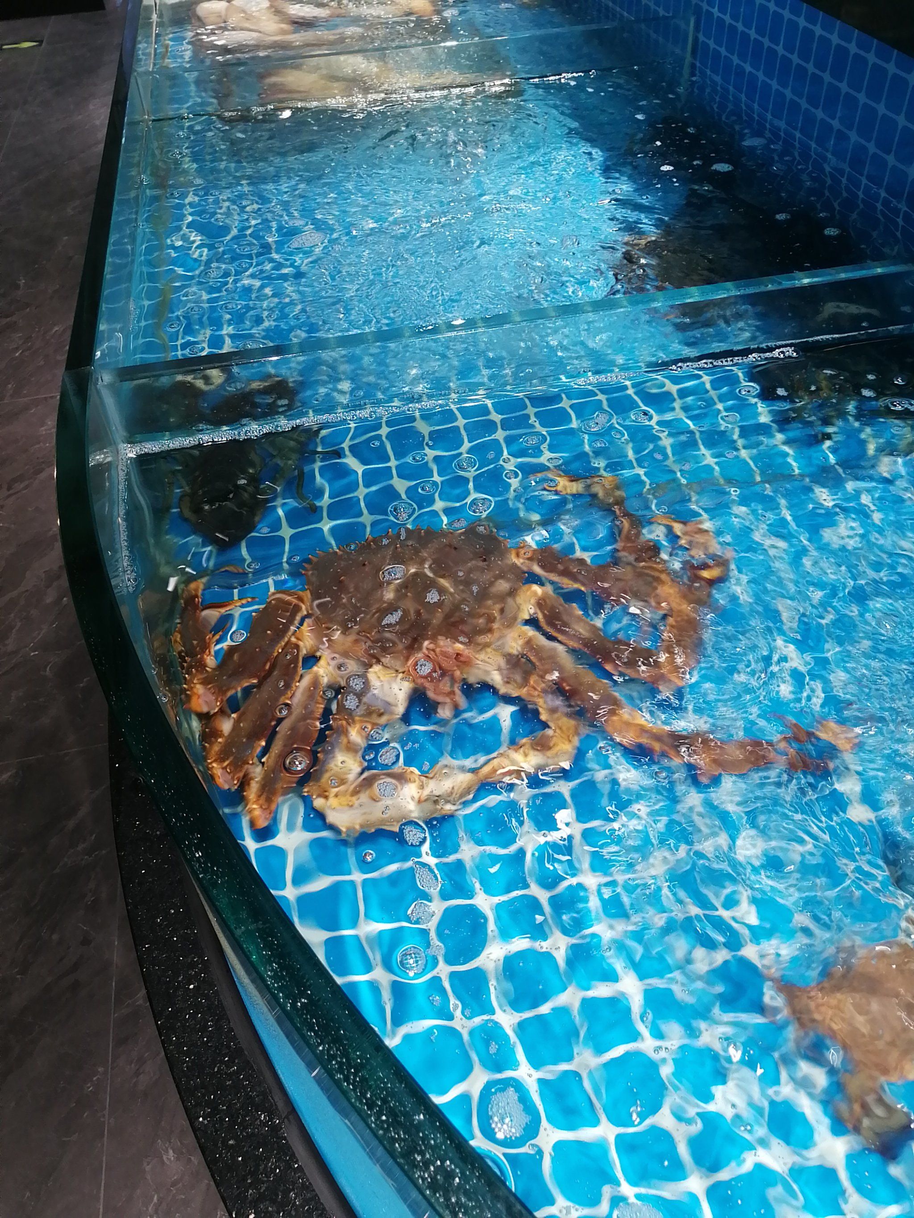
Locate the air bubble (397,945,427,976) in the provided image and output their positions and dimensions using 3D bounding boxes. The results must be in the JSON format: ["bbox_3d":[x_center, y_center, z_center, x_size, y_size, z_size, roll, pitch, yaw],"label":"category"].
[{"bbox_3d":[-0.027,0.207,0.560,0.018,0.011,0.018,-3,45,0],"label":"air bubble"}]

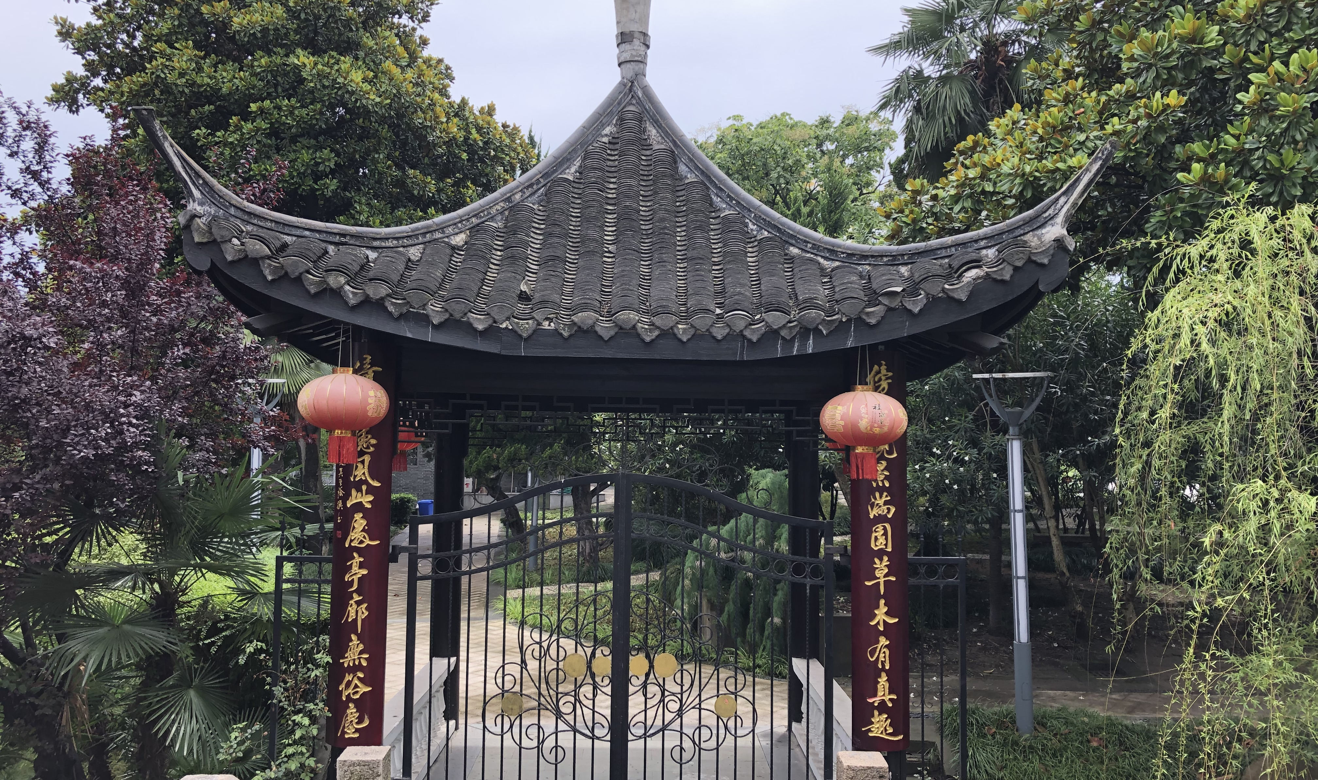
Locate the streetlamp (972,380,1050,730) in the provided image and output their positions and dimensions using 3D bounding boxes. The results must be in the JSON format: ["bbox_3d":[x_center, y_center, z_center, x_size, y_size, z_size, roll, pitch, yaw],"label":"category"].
[{"bbox_3d":[2.957,1.329,8.784,0.646,2.947,0.646,1,-4,-1],"label":"streetlamp"}]

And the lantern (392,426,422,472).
[{"bbox_3d":[-2.112,0.450,8.705,0.410,0.436,0.410,1,-4,-1],"label":"lantern"}]

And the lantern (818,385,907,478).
[{"bbox_3d":[0.958,0.199,4.984,0.410,0.443,0.410,1,-4,-1],"label":"lantern"}]

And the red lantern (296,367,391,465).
[{"bbox_3d":[-1.429,0.119,4.829,0.419,0.436,0.419,1,-4,-1],"label":"red lantern"}]

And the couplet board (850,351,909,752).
[{"bbox_3d":[1.094,0.784,5.280,0.284,1.959,0.110,1,-4,-1],"label":"couplet board"}]

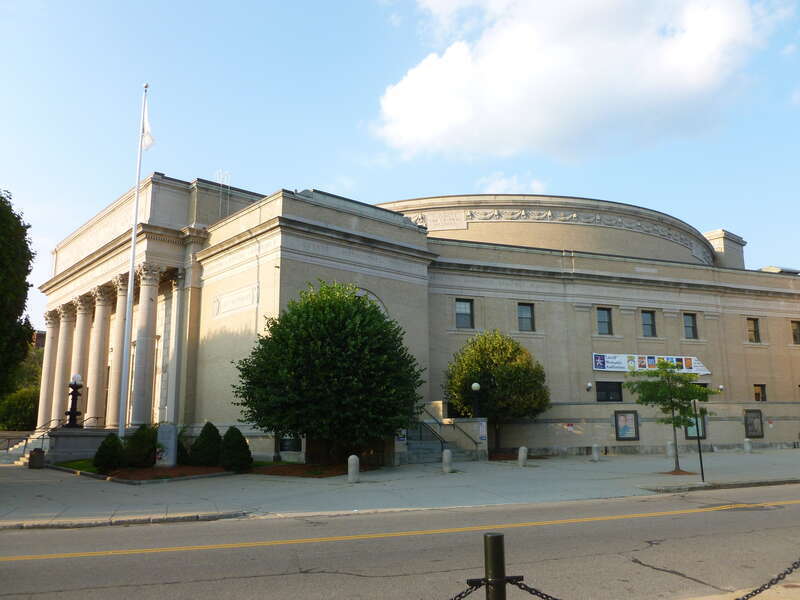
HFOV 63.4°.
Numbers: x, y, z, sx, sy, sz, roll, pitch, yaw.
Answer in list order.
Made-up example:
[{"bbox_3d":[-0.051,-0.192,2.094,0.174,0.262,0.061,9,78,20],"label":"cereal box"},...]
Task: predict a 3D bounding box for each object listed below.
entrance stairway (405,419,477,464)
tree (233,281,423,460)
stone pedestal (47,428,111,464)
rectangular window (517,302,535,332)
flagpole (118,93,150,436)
[{"bbox_3d":[0.992,7.462,33.982,4.600,2.100,3.500,8,-14,-37],"label":"entrance stairway"},{"bbox_3d":[-3.067,3.038,27.352,8.036,7.933,8.036,-1,-12,0],"label":"tree"},{"bbox_3d":[-14.184,6.638,29.386,2.887,1.547,1.155,9,-15,-41],"label":"stone pedestal"},{"bbox_3d":[6.956,0.977,35.708,1.050,1.570,0.200,4,-12,-20],"label":"rectangular window"},{"bbox_3d":[-10.590,-1.408,25.787,0.260,15.800,0.260,-1,-11,0],"label":"flagpole"}]

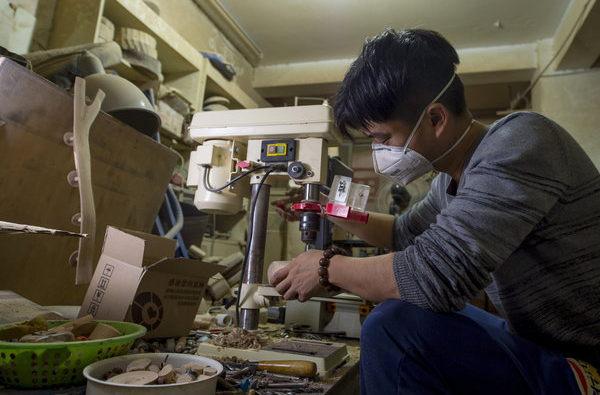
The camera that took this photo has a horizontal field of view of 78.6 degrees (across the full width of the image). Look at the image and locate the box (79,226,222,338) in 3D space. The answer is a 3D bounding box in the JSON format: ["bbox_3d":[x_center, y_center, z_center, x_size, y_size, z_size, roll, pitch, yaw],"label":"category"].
[{"bbox_3d":[-0.363,0.230,0.935,0.180,0.220,0.225,12,-10,29],"label":"box"}]

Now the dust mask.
[{"bbox_3d":[0.240,-0.128,0.735,0.200,0.140,0.145,-29,-15,0],"label":"dust mask"}]

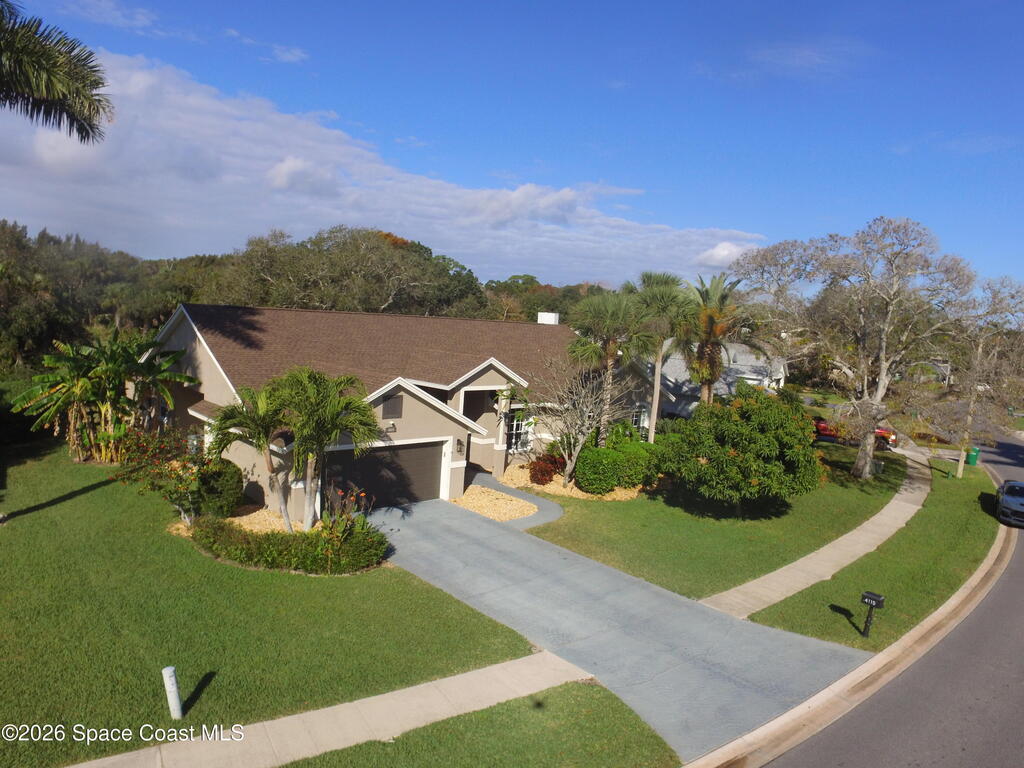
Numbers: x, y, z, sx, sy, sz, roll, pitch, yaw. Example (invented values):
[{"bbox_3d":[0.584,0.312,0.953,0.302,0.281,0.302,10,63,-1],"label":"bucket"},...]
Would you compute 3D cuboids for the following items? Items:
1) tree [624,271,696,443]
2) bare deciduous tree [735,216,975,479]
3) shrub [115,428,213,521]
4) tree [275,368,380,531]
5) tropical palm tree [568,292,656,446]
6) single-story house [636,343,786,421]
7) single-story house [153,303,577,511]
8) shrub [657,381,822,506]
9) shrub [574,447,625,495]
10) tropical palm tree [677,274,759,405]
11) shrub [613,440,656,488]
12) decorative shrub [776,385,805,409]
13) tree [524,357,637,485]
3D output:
[{"bbox_3d":[7.781,-0.812,31.000,3.900,10.000,3.900,4,4,14],"label":"tree"},{"bbox_3d":[18.259,-1.920,32.302,11.300,13.920,10.500,7,5,29],"label":"bare deciduous tree"},{"bbox_3d":[-11.016,2.861,18.700,3.000,2.600,2.600,0,5,-30],"label":"shrub"},{"bbox_3d":[-5.707,2.073,18.300,3.200,5.000,3.000,2,5,-17],"label":"tree"},{"bbox_3d":[4.707,-0.012,28.413,4.100,8.520,4.100,5,5,9],"label":"tropical palm tree"},{"bbox_3d":[19.265,-0.147,58.000,12.500,6.000,16.500,6,5,37],"label":"single-story house"},{"bbox_3d":[-4.159,0.073,30.208,16.500,6.500,23.000,9,6,44],"label":"single-story house"},{"bbox_3d":[8.675,2.532,22.618,5.900,5.060,5.600,6,5,21],"label":"shrub"},{"bbox_3d":[3.653,3.632,24.700,2.050,1.800,2.000,4,4,9],"label":"shrub"},{"bbox_3d":[9.755,-0.223,28.663,4.100,9.820,4.100,6,5,19],"label":"tropical palm tree"},{"bbox_3d":[5.556,3.592,26.400,1.900,1.850,1.900,4,4,12],"label":"shrub"},{"bbox_3d":[24.950,1.478,53.000,2.400,2.500,2.400,5,5,25],"label":"decorative shrub"},{"bbox_3d":[2.843,1.673,24.719,4.500,5.500,4.300,5,5,7],"label":"tree"}]

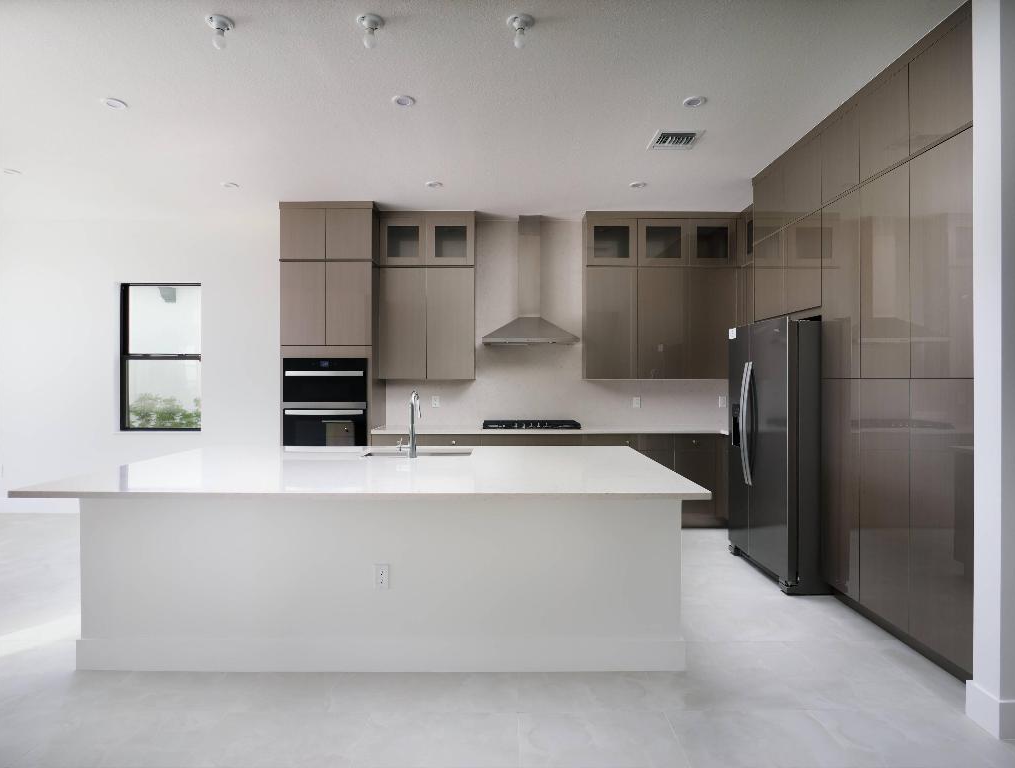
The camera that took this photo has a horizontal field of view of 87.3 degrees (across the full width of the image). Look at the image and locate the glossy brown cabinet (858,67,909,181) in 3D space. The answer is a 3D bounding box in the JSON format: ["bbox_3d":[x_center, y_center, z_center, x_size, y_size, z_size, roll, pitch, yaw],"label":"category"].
[{"bbox_3d":[2.340,-1.396,2.885,0.610,0.461,0.377,0,0,0],"label":"glossy brown cabinet"}]

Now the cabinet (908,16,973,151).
[{"bbox_3d":[2.299,-1.366,2.457,0.580,0.470,0.360,0,1,0],"label":"cabinet"}]

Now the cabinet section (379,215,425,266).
[{"bbox_3d":[-1.012,-1.393,5.316,0.454,0.497,0.330,0,1,0],"label":"cabinet section"}]

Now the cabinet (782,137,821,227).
[{"bbox_3d":[2.340,-1.403,3.687,0.610,0.461,0.465,0,0,0],"label":"cabinet"}]

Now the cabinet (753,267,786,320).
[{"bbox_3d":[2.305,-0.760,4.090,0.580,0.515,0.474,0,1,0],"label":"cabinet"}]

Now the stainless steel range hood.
[{"bbox_3d":[0.223,-1.031,5.240,0.914,1.307,0.500,0,0,0],"label":"stainless steel range hood"}]

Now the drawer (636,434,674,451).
[{"bbox_3d":[1.338,0.532,5.051,0.338,0.145,0.500,0,1,0],"label":"drawer"}]

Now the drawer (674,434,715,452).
[{"bbox_3d":[1.688,0.532,5.050,0.361,0.145,0.500,0,1,0],"label":"drawer"}]

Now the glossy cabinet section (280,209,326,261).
[{"bbox_3d":[-1.866,-1.370,5.162,0.404,0.468,0.610,0,1,0],"label":"glossy cabinet section"}]

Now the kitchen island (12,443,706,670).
[{"bbox_3d":[-0.637,0.917,3.085,3.045,0.914,1.570,0,0,0],"label":"kitchen island"}]

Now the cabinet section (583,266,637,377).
[{"bbox_3d":[1.010,-0.589,5.334,0.508,1.087,0.330,0,1,0],"label":"cabinet section"}]

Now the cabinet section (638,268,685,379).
[{"bbox_3d":[1.513,-0.587,5.336,0.495,1.082,0.330,0,1,0],"label":"cabinet section"}]

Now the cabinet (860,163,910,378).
[{"bbox_3d":[2.301,-0.569,2.826,0.580,1.080,0.374,0,1,0],"label":"cabinet"}]

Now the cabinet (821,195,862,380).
[{"bbox_3d":[2.302,-0.573,3.202,0.580,1.080,0.378,0,1,0],"label":"cabinet"}]

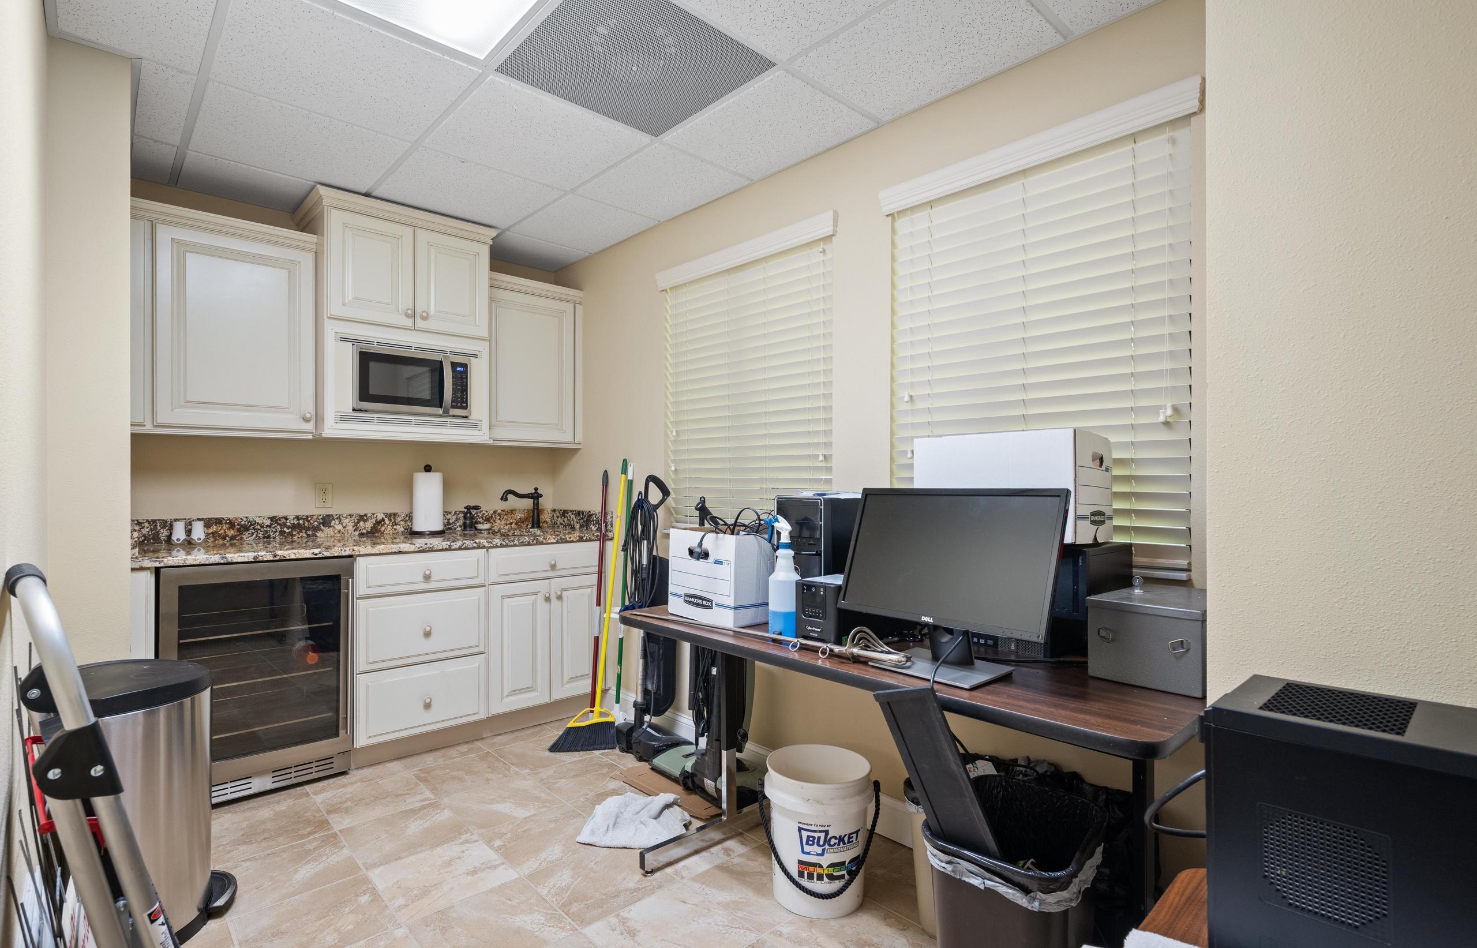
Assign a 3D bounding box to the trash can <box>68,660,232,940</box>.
[{"bbox_3d":[-1.557,0.850,1.826,0.405,0.660,0.415,0,-1,-43],"label":"trash can"}]

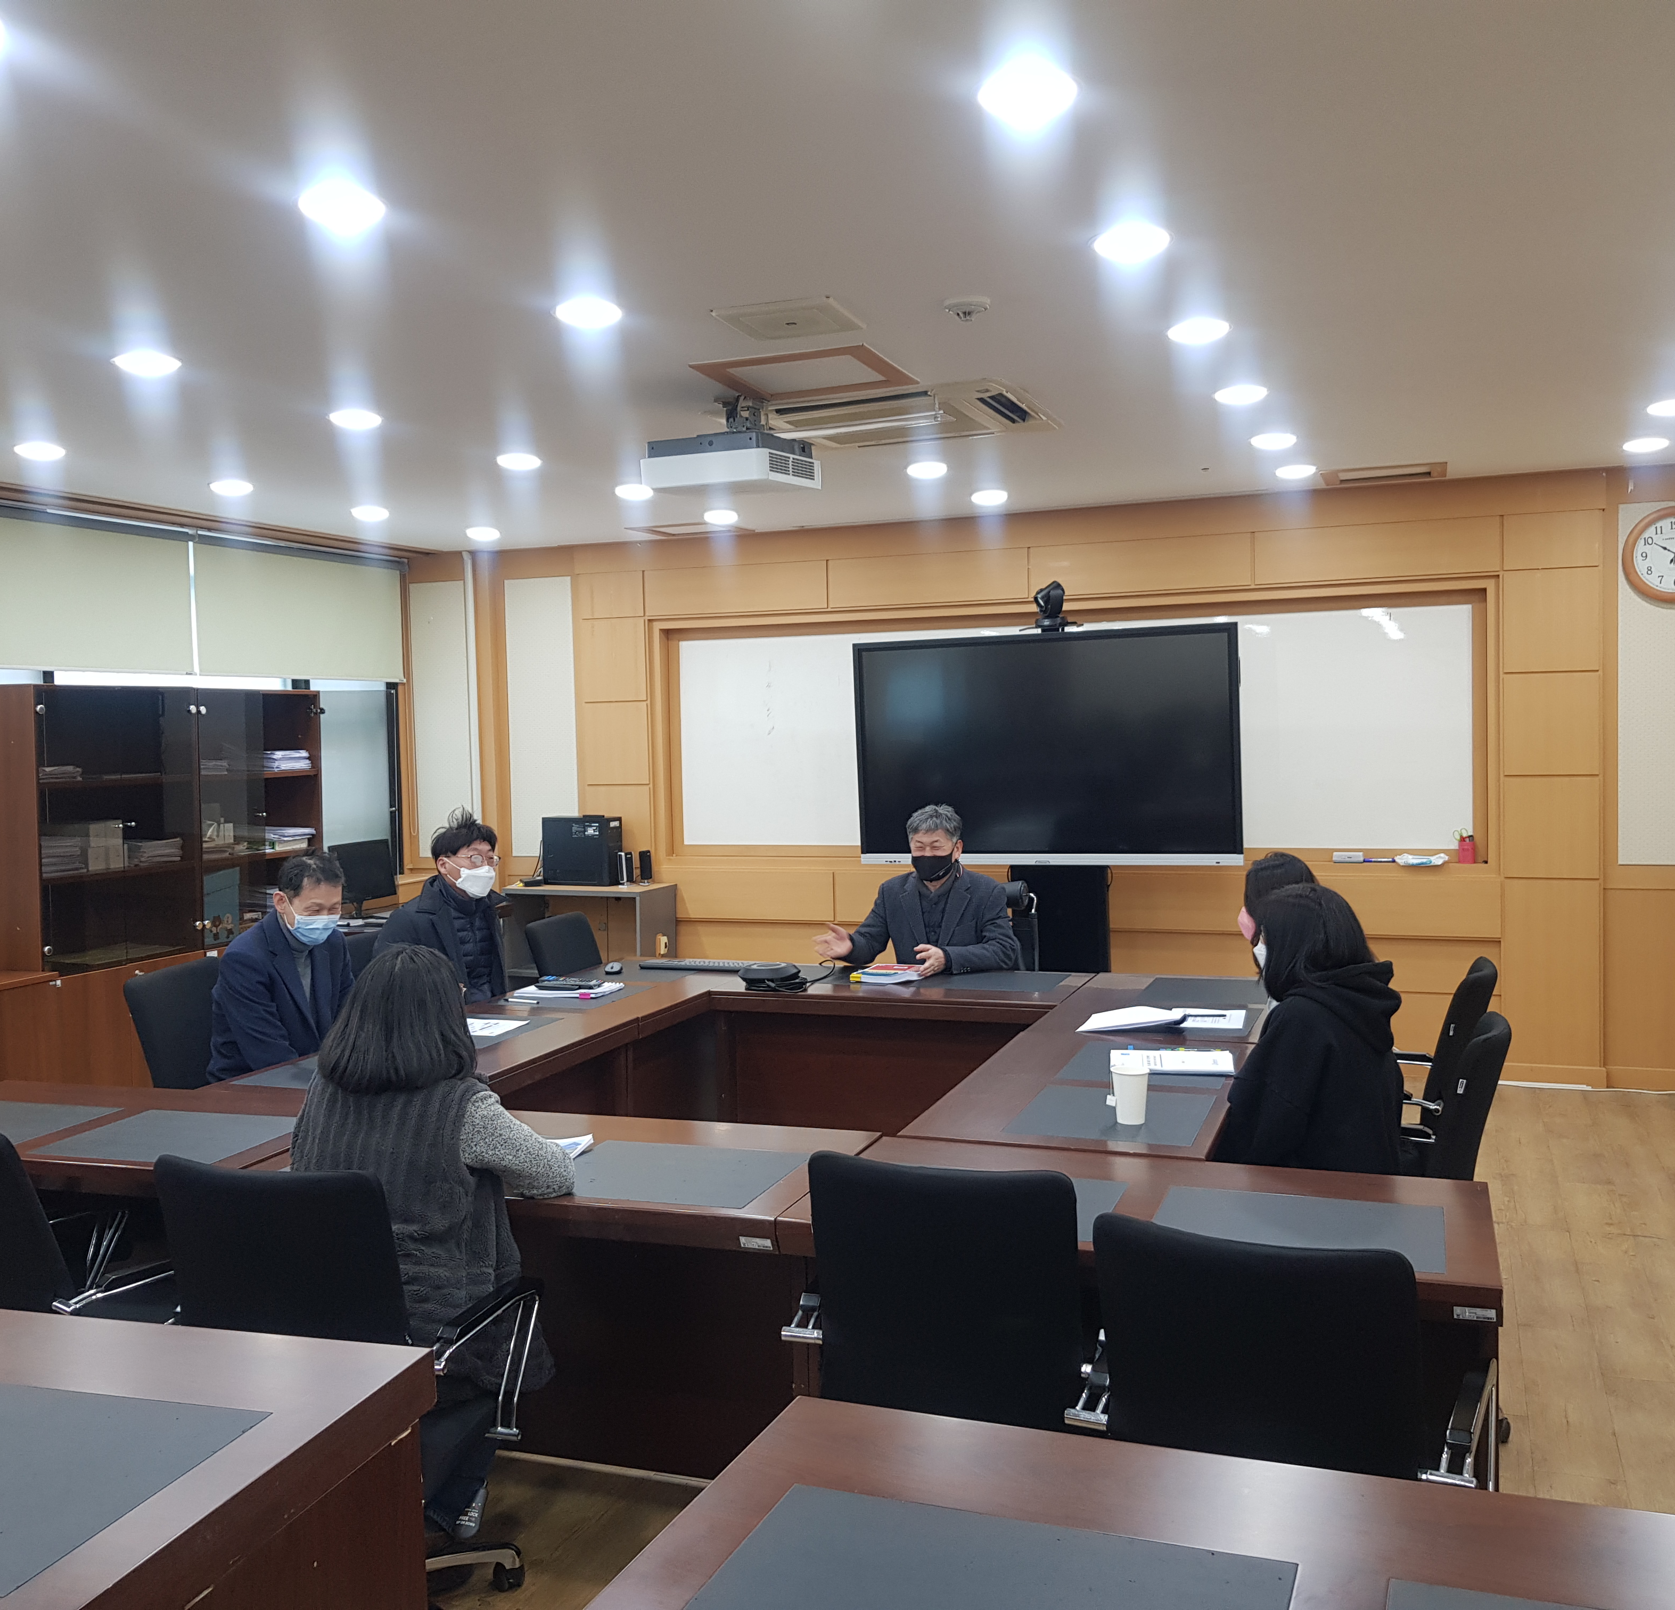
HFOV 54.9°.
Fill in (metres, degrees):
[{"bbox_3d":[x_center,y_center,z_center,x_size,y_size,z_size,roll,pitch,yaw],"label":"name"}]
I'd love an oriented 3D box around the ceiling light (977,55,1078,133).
[{"bbox_3d":[0.306,-1.140,2.588,0.155,0.030,0.155,0,3,21],"label":"ceiling light"}]

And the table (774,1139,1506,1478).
[{"bbox_3d":[0.566,1.105,3.009,1.225,0.740,0.620,0,2,22],"label":"table"}]

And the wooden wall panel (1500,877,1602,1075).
[{"bbox_3d":[3.075,0.751,6.931,0.393,0.868,0.020,0,3,21],"label":"wooden wall panel"}]

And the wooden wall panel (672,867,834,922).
[{"bbox_3d":[-0.460,0.462,8.274,0.934,0.268,0.020,0,3,21],"label":"wooden wall panel"}]

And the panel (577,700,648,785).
[{"bbox_3d":[-1.150,-0.321,8.369,0.365,0.438,0.025,0,3,21],"label":"panel"}]

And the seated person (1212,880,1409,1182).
[{"bbox_3d":[1.053,0.800,3.915,0.710,1.210,0.500,0,3,26],"label":"seated person"}]

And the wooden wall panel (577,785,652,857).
[{"bbox_3d":[-1.197,0.122,8.822,0.410,0.450,0.030,0,2,20],"label":"wooden wall panel"}]

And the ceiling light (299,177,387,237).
[{"bbox_3d":[-0.942,-1.135,3.065,0.155,0.030,0.155,0,3,21],"label":"ceiling light"}]

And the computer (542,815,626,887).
[{"bbox_3d":[-1.339,0.246,8.518,0.410,0.360,0.175,0,2,20],"label":"computer"}]

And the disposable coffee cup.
[{"bbox_3d":[0.644,0.639,3.522,0.084,0.117,0.084,-1,3,0],"label":"disposable coffee cup"}]

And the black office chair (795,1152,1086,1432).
[{"bbox_3d":[0.283,1.024,2.882,0.580,0.910,0.600,0,3,23],"label":"black office chair"}]

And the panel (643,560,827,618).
[{"bbox_3d":[-0.531,-1.102,8.210,1.022,0.238,0.020,0,3,21],"label":"panel"}]

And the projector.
[{"bbox_3d":[-0.313,-1.001,4.770,0.405,0.130,0.380,0,3,21],"label":"projector"}]

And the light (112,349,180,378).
[{"bbox_3d":[-1.772,-1.126,4.134,0.165,0.030,0.165,0,3,21],"label":"light"}]

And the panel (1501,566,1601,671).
[{"bbox_3d":[3.036,-0.786,6.856,0.386,0.437,0.020,0,3,21],"label":"panel"}]

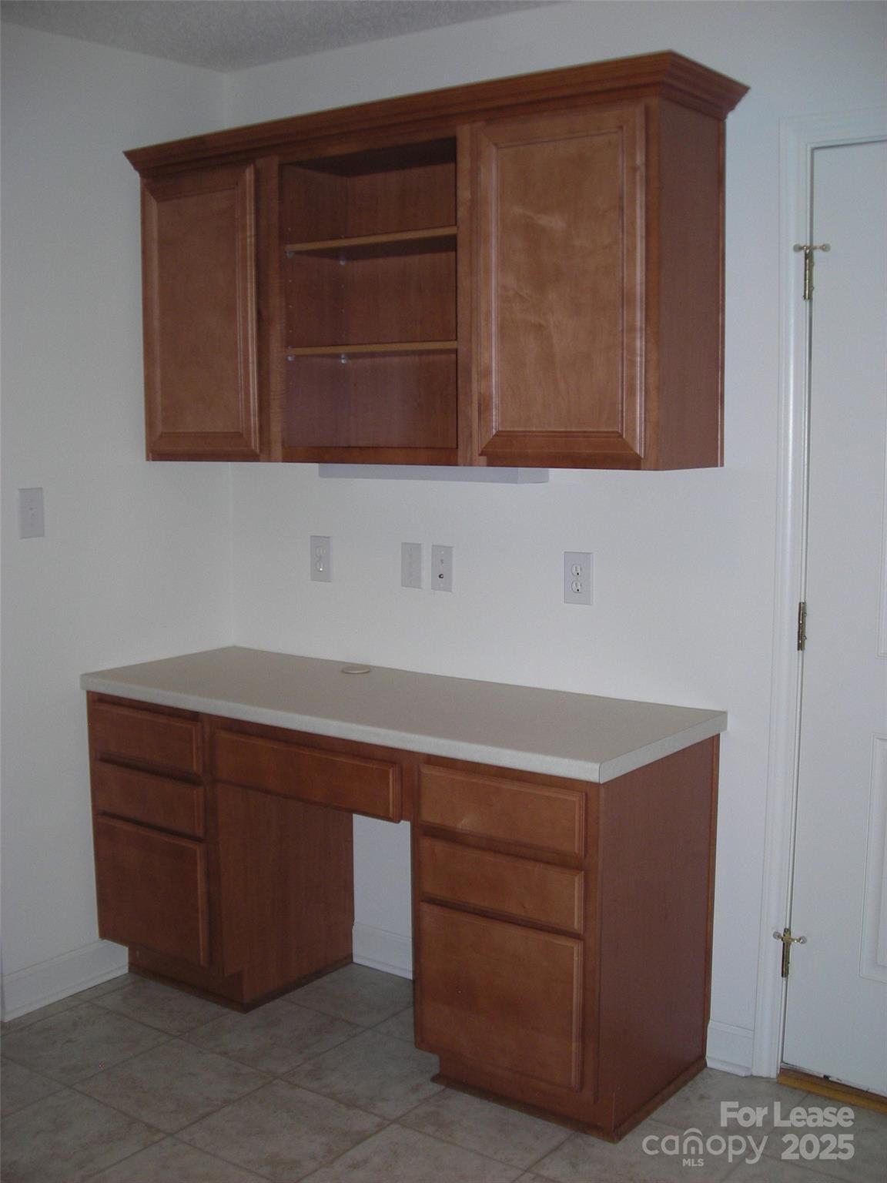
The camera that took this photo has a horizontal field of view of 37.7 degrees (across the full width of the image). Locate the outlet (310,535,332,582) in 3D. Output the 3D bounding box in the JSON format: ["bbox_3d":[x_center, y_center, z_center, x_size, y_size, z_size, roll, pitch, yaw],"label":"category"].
[{"bbox_3d":[-0.330,-0.086,3.509,0.075,0.122,0.008,5,9,36],"label":"outlet"}]

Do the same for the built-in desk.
[{"bbox_3d":[-0.152,0.651,3.127,1.517,0.830,0.552,5,9,36],"label":"built-in desk"}]

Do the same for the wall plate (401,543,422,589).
[{"bbox_3d":[-0.084,-0.067,3.388,0.069,0.115,0.007,5,8,36],"label":"wall plate"}]

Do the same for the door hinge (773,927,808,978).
[{"bbox_3d":[0.746,0.775,2.790,0.072,0.107,0.038,5,9,36],"label":"door hinge"}]

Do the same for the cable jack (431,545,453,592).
[{"bbox_3d":[-0.003,-0.058,3.268,0.068,0.115,0.010,5,9,36],"label":"cable jack"}]

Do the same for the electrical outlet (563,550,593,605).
[{"bbox_3d":[0.316,-0.030,3.037,0.077,0.122,0.008,5,9,36],"label":"electrical outlet"}]

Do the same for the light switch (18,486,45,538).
[{"bbox_3d":[-0.999,-0.190,3.149,0.010,0.119,0.069,5,9,36],"label":"light switch"}]

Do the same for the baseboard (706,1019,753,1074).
[{"bbox_3d":[0.645,1.024,2.914,0.111,0.113,0.018,5,9,36],"label":"baseboard"}]

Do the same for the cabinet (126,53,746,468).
[{"bbox_3d":[-0.090,-0.685,3.039,1.534,0.778,0.358,5,9,36],"label":"cabinet"}]

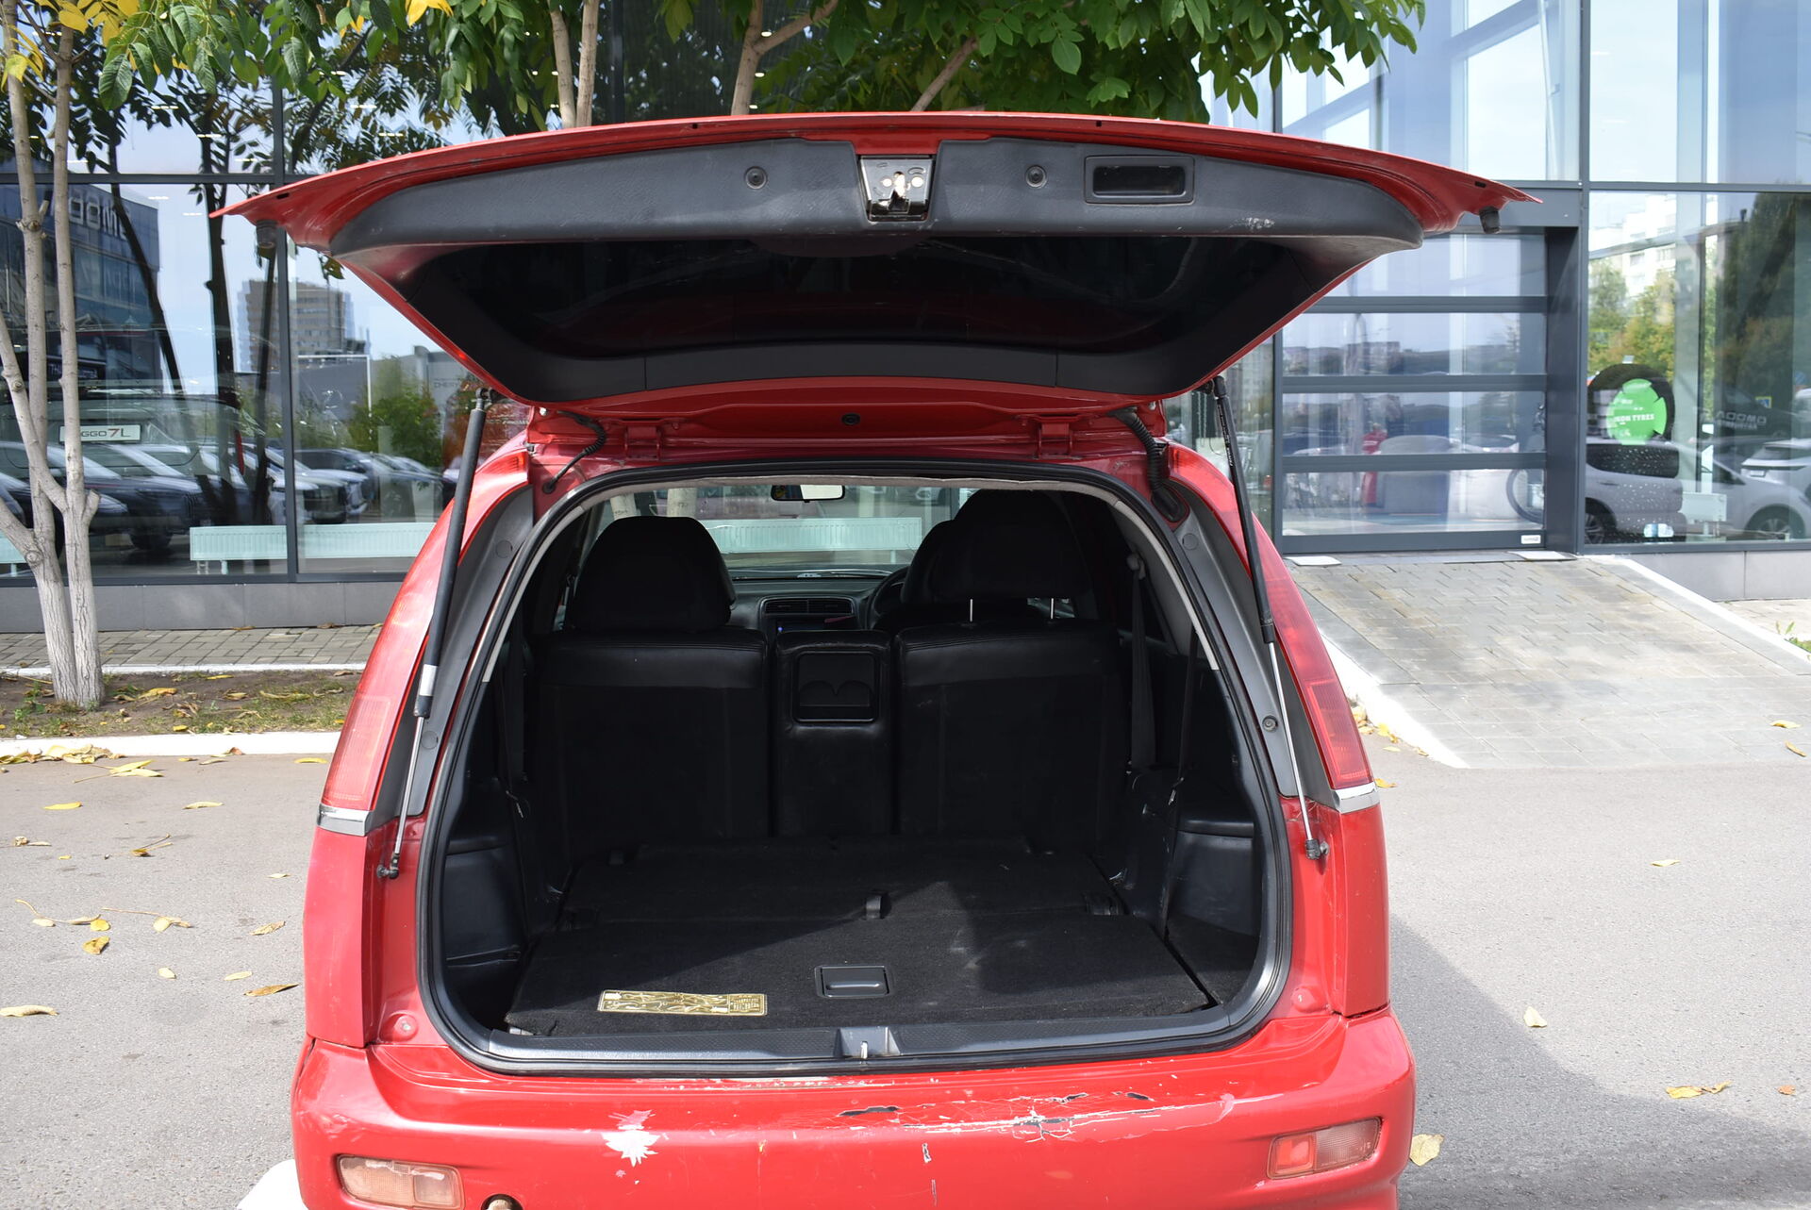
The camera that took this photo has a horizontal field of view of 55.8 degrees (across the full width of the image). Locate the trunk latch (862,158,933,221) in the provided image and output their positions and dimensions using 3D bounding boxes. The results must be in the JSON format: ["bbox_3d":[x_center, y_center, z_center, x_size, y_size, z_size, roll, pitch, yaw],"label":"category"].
[{"bbox_3d":[-0.009,-0.440,1.810,0.076,0.066,0.045,-1,4,-5],"label":"trunk latch"}]

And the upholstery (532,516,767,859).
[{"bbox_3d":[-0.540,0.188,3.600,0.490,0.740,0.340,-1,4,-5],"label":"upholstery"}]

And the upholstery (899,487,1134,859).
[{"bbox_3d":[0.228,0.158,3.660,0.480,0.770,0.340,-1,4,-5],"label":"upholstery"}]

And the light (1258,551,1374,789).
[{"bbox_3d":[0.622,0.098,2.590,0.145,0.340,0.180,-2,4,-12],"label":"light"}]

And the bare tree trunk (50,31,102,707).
[{"bbox_3d":[-4.820,-1.370,9.860,0.190,3.950,0.190,-1,4,0],"label":"bare tree trunk"}]

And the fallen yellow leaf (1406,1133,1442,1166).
[{"bbox_3d":[1.051,1.105,3.470,0.068,0.030,0.095,-1,4,0],"label":"fallen yellow leaf"}]

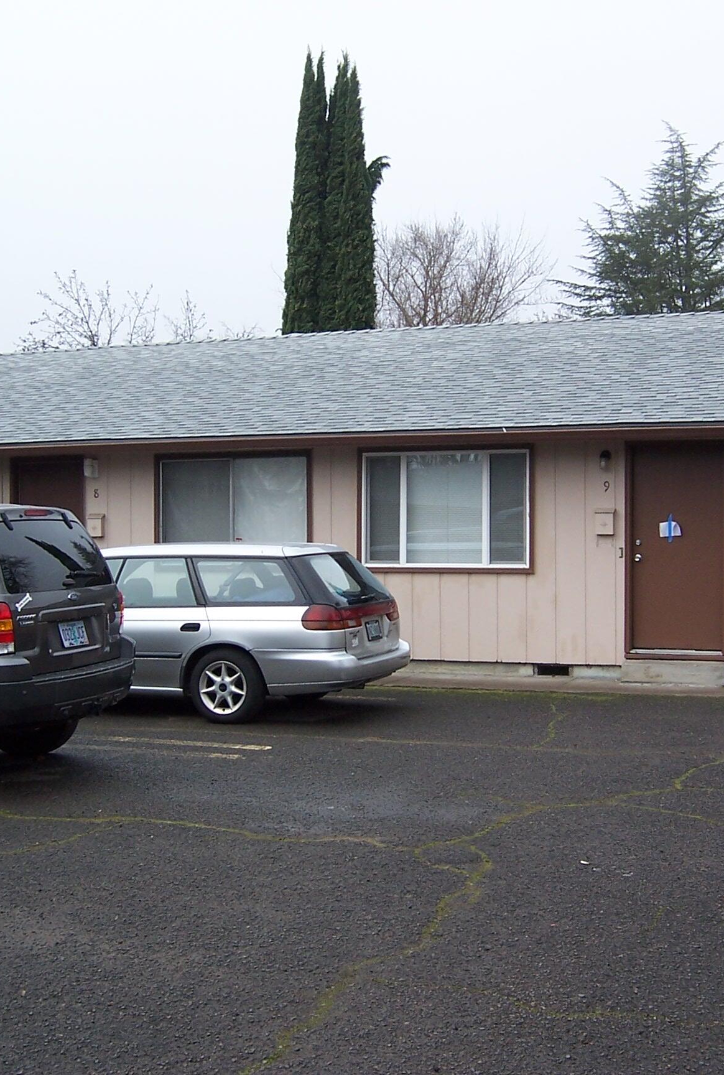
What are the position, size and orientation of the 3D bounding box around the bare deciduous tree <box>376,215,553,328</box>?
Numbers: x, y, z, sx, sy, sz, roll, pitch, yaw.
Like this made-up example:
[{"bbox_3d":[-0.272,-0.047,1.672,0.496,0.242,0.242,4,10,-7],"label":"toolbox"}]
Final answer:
[{"bbox_3d":[2.881,-4.079,39.963,5.800,10.650,5.600,0,1,0],"label":"bare deciduous tree"}]

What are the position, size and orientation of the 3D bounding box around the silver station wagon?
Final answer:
[{"bbox_3d":[-1.980,0.790,12.400,4.680,1.480,1.710,0,1,23],"label":"silver station wagon"}]

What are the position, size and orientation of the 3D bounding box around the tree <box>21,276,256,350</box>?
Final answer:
[{"bbox_3d":[-5.959,-2.772,35.975,6.200,8.200,5.400,0,1,0],"label":"tree"}]

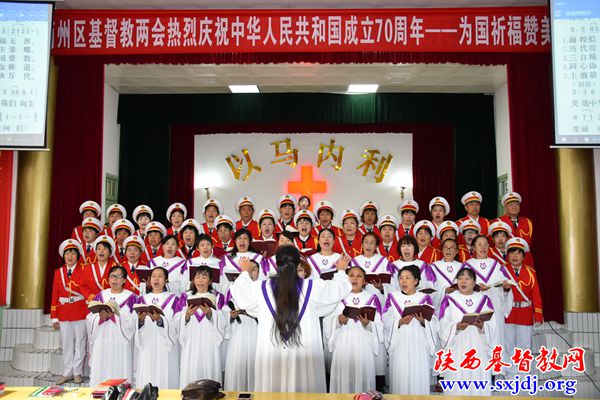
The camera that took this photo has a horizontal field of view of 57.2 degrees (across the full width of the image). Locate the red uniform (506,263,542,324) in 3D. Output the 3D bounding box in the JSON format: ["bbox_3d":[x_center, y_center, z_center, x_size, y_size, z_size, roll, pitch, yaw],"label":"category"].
[{"bbox_3d":[2.486,1.055,6.170,0.490,0.680,0.270,-1,-5,12],"label":"red uniform"}]

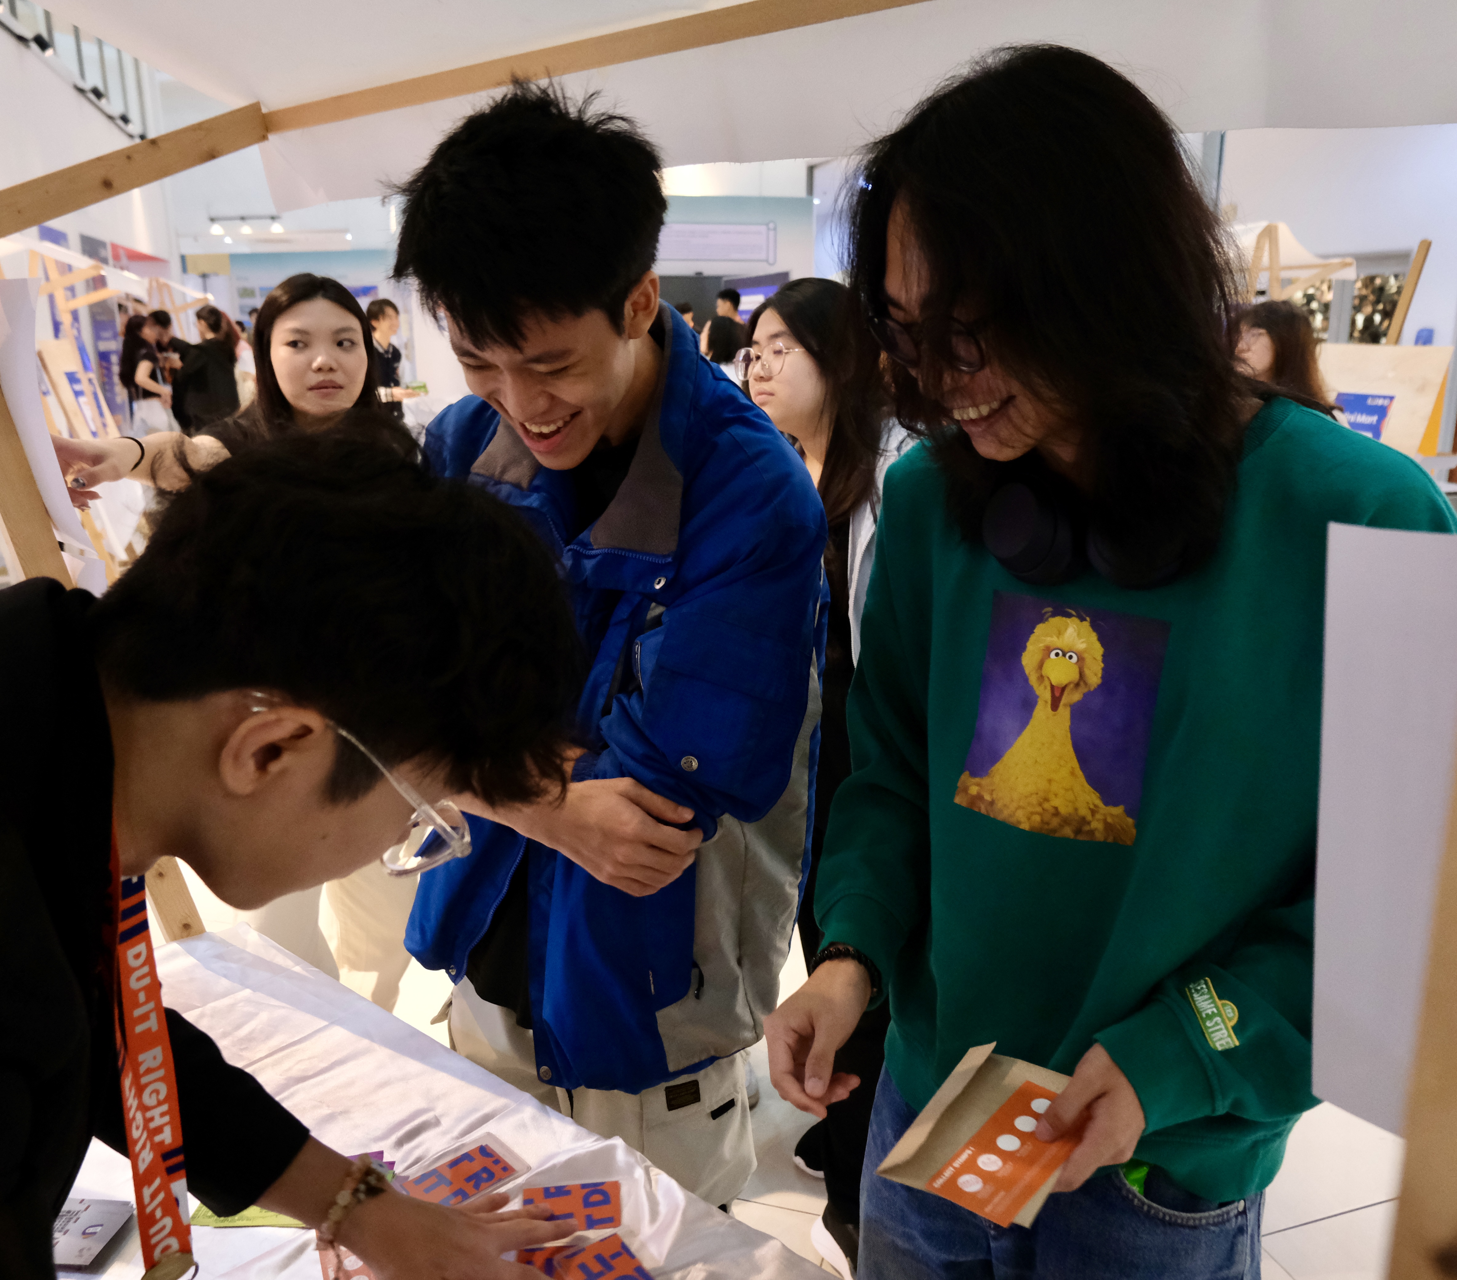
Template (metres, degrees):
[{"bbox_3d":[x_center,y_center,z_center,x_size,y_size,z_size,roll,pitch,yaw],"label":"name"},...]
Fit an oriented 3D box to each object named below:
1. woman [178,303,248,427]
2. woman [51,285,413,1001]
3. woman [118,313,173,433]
[{"bbox_3d":[-3.363,-1.359,8.109,0.460,1.660,0.460,4,15,17],"label":"woman"},{"bbox_3d":[-0.688,0.217,2.036,0.550,1.580,0.420,-2,15,-7],"label":"woman"},{"bbox_3d":[-3.903,-1.400,8.407,0.360,1.600,0.420,-4,15,-12],"label":"woman"}]

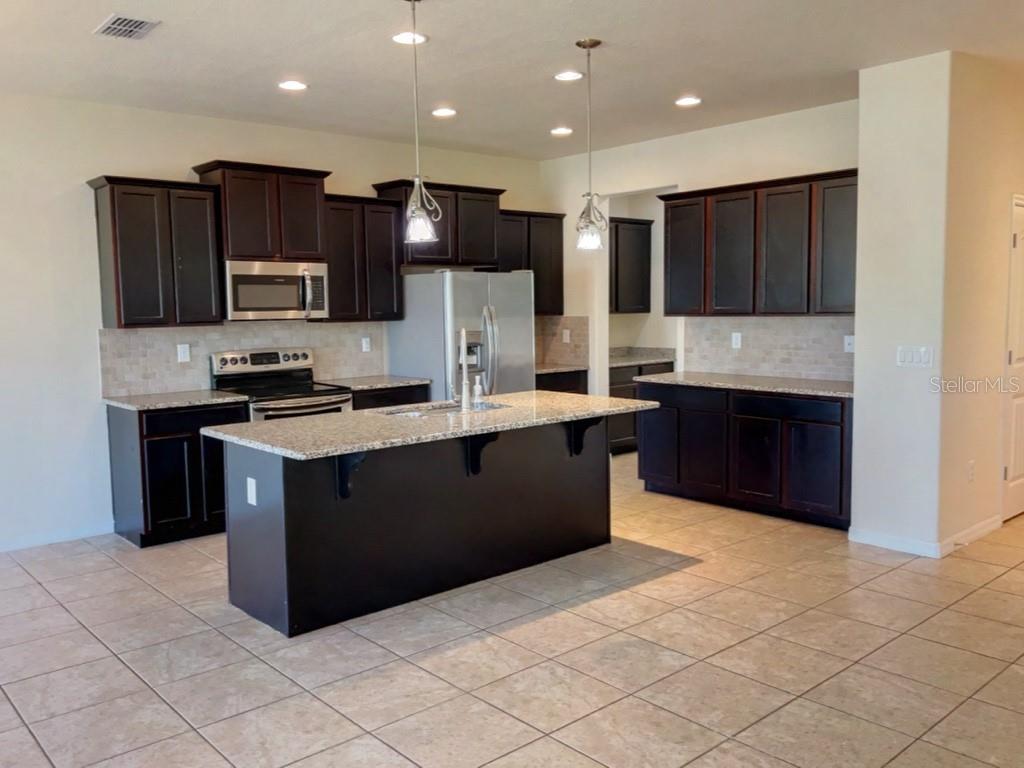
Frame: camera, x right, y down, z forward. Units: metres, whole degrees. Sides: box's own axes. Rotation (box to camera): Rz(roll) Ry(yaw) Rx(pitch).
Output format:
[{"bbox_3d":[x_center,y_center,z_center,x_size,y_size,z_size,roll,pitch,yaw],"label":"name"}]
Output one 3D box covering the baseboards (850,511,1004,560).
[{"bbox_3d":[2.676,0.917,5.511,1.035,0.095,0.555,-5,7,-42],"label":"baseboards"}]

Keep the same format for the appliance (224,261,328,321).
[{"bbox_3d":[-1.727,-0.658,6.085,0.755,0.395,0.420,-5,7,-42],"label":"appliance"}]

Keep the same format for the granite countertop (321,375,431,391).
[{"bbox_3d":[-1.114,0.000,6.693,0.724,0.040,0.648,-6,7,-41],"label":"granite countertop"}]

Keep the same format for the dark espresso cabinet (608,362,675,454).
[{"bbox_3d":[1.017,0.252,8.614,1.150,0.890,0.580,-5,7,-42],"label":"dark espresso cabinet"}]

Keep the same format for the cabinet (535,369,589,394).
[{"bbox_3d":[0.221,0.336,7.806,0.800,0.890,0.620,-5,7,-42],"label":"cabinet"}]

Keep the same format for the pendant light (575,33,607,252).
[{"bbox_3d":[0.399,-1.232,4.471,0.150,1.064,0.150,-1,5,0],"label":"pendant light"}]

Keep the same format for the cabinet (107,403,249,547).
[{"bbox_3d":[-2.227,0.560,5.760,0.701,0.873,0.620,-6,7,-41],"label":"cabinet"}]

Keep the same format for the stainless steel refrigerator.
[{"bbox_3d":[-0.384,-0.020,6.987,0.940,1.765,0.800,-5,7,-42],"label":"stainless steel refrigerator"}]

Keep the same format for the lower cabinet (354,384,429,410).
[{"bbox_3d":[-1.123,0.451,6.740,0.707,0.873,0.620,-6,7,-41],"label":"lower cabinet"}]

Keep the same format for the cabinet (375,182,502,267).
[{"bbox_3d":[-0.567,-1.298,7.103,1.075,0.637,0.410,-5,7,-42],"label":"cabinet"}]

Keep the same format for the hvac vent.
[{"bbox_3d":[-1.834,-1.686,4.087,0.215,0.020,0.339,-6,7,-41],"label":"hvac vent"}]

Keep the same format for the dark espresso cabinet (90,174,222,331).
[{"bbox_3d":[-2.306,-0.833,5.601,0.725,0.923,0.360,-5,7,-42],"label":"dark espresso cabinet"}]

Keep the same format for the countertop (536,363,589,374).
[{"bbox_3d":[0.199,-0.130,7.858,0.800,0.040,0.648,-6,7,-41],"label":"countertop"}]

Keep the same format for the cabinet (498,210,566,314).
[{"bbox_3d":[0.082,-1.083,7.867,0.820,0.923,0.365,-6,7,-41],"label":"cabinet"}]

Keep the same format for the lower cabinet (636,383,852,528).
[{"bbox_3d":[1.807,0.455,6.333,0.585,0.885,1.780,-5,7,-42],"label":"lower cabinet"}]

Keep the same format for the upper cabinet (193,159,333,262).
[{"bbox_3d":[-1.734,-1.185,6.056,0.860,0.640,0.410,-5,7,-42],"label":"upper cabinet"}]

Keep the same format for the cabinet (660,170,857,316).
[{"bbox_3d":[1.873,-0.961,6.200,0.375,0.940,1.775,-6,7,-41],"label":"cabinet"}]

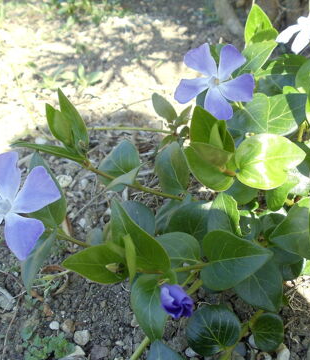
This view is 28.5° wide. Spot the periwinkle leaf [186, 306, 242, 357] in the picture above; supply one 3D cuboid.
[{"bbox_3d":[0.032,0.083,0.338,0.028,0.008,0.029,-18,48,-12],"label":"periwinkle leaf"}]

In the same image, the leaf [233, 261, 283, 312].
[{"bbox_3d":[0.057,0.056,0.330,0.028,0.008,0.035,-29,83,-25],"label":"leaf"}]

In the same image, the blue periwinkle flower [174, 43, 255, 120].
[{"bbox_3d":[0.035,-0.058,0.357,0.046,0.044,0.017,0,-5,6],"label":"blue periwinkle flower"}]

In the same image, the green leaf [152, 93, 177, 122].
[{"bbox_3d":[0.006,-0.050,0.420,0.013,0.006,0.027,-33,72,-27],"label":"green leaf"}]

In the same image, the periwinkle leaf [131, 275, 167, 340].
[{"bbox_3d":[-0.003,0.064,0.305,0.021,0.008,0.036,1,76,9],"label":"periwinkle leaf"}]

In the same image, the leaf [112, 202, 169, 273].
[{"bbox_3d":[-0.009,0.029,0.326,0.025,0.011,0.046,-24,63,-19],"label":"leaf"}]

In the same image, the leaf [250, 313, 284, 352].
[{"bbox_3d":[0.064,0.088,0.352,0.019,0.007,0.024,2,66,-6],"label":"leaf"}]

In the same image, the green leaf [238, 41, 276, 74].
[{"bbox_3d":[0.071,-0.086,0.430,0.040,0.009,0.022,-43,47,-12],"label":"green leaf"}]

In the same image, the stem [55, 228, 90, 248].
[{"bbox_3d":[-0.043,0.031,0.318,0.021,0.004,0.004,25,48,0],"label":"stem"}]

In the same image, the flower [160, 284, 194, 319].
[{"bbox_3d":[0.012,0.065,0.328,0.017,0.017,0.020,-6,30,-20],"label":"flower"}]

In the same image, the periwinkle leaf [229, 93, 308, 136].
[{"bbox_3d":[0.074,-0.044,0.406,0.050,0.010,0.045,5,44,7],"label":"periwinkle leaf"}]

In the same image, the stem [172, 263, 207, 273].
[{"bbox_3d":[0.019,0.046,0.320,0.019,0.003,0.003,-12,38,-12],"label":"stem"}]

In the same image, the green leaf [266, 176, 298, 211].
[{"bbox_3d":[0.083,0.009,0.403,0.024,0.009,0.026,38,78,25],"label":"green leaf"}]

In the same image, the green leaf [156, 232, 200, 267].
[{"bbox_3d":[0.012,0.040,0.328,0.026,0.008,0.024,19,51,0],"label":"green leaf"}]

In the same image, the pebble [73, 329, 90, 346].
[{"bbox_3d":[-0.042,0.091,0.352,0.009,0.008,0.009,0,36,0],"label":"pebble"}]

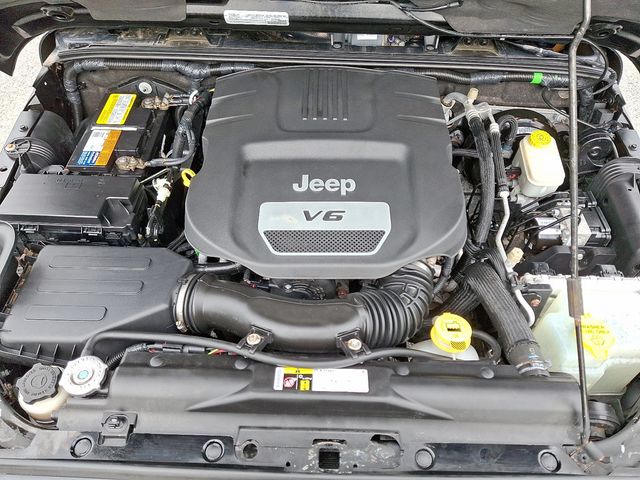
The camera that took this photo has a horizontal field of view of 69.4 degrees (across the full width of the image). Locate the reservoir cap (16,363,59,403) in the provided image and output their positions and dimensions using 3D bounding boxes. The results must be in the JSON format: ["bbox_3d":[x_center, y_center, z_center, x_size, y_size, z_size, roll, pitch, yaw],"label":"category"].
[{"bbox_3d":[-0.436,0.229,0.726,0.067,0.023,0.067,0,51,-1],"label":"reservoir cap"}]

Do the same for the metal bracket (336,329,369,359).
[{"bbox_3d":[0.057,0.179,0.788,0.050,0.022,0.046,1,50,0],"label":"metal bracket"}]

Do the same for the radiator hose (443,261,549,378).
[{"bbox_3d":[0.309,0.145,0.847,0.110,0.135,0.240,-6,51,-5],"label":"radiator hose"}]

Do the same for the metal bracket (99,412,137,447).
[{"bbox_3d":[-0.301,0.283,0.689,0.052,0.022,0.046,1,50,0],"label":"metal bracket"}]

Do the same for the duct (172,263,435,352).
[{"bbox_3d":[-0.026,0.111,0.861,0.460,0.120,0.165,1,50,0],"label":"duct"}]

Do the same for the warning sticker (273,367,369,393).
[{"bbox_3d":[0.001,0.215,0.714,0.151,0.002,0.038,1,50,0],"label":"warning sticker"}]

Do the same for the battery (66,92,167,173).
[{"bbox_3d":[-0.504,-0.223,1.246,0.174,0.190,0.312,1,50,0],"label":"battery"}]

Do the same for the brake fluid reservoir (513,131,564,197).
[{"bbox_3d":[0.515,-0.175,1.105,0.083,0.095,0.150,6,51,4],"label":"brake fluid reservoir"}]

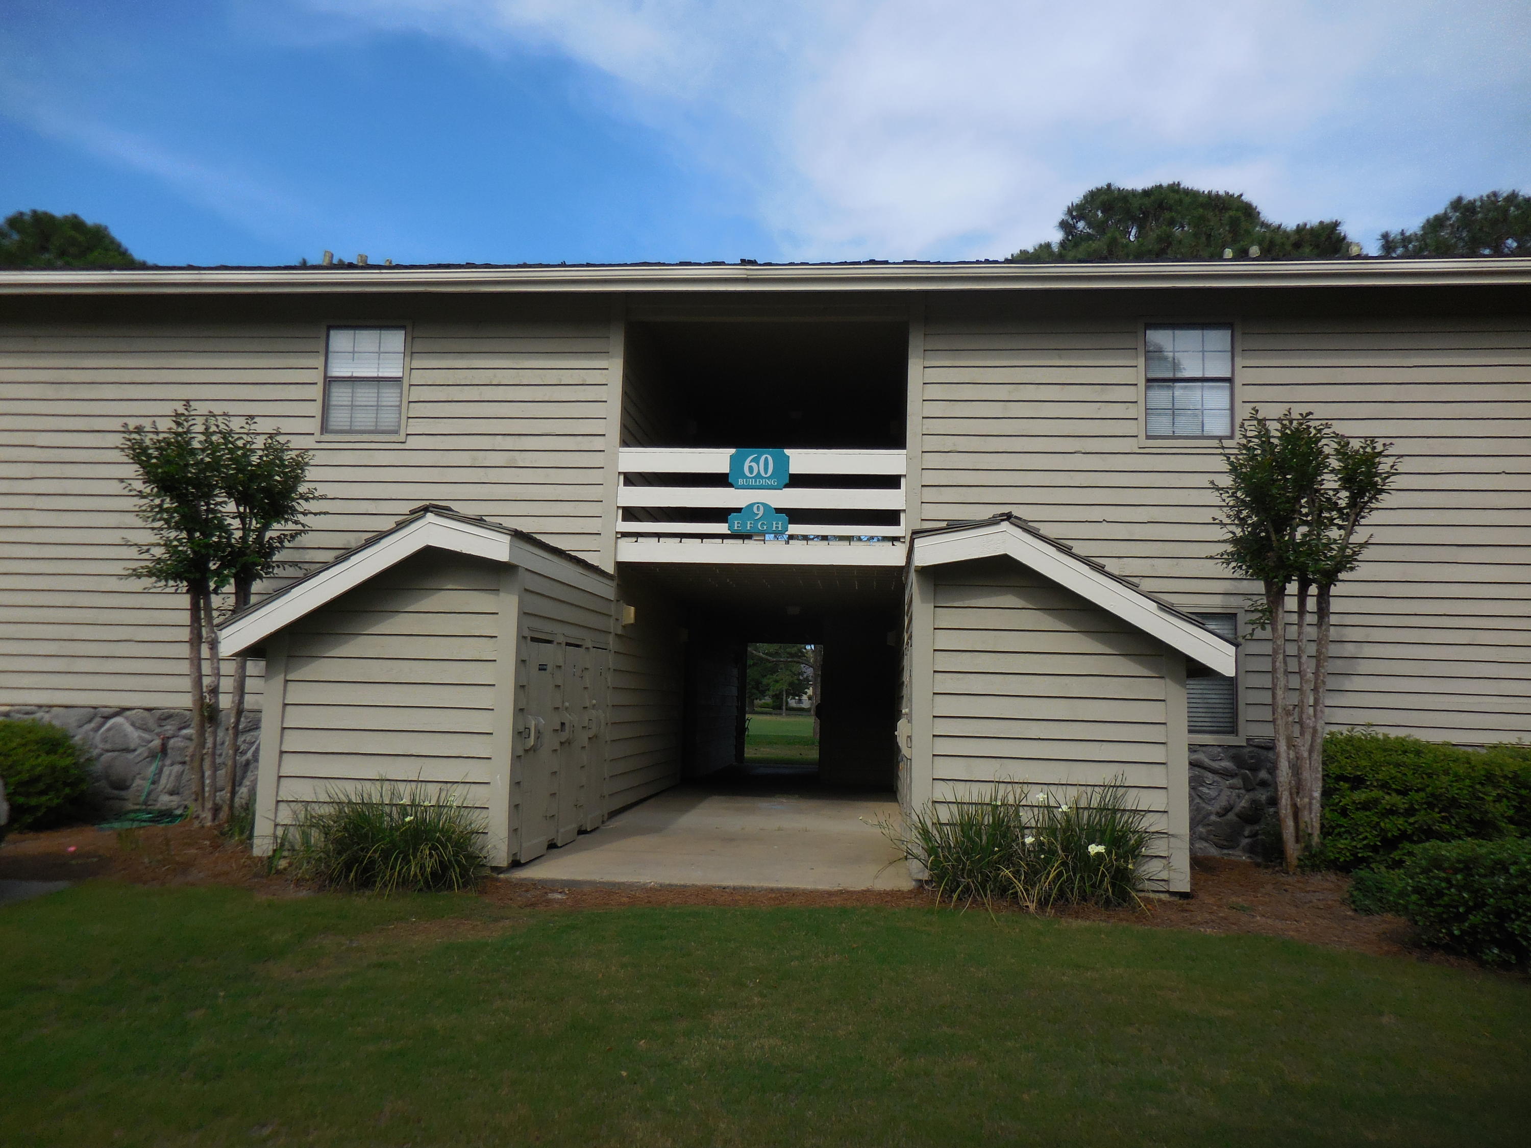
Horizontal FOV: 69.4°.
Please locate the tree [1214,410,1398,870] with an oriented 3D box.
[{"bbox_3d":[4.675,0.522,9.512,1.572,3.957,1.447,1,-6,5],"label":"tree"}]

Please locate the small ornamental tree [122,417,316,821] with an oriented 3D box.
[{"bbox_3d":[-5.291,0.332,10.516,1.977,3.969,1.608,1,-6,5],"label":"small ornamental tree"}]

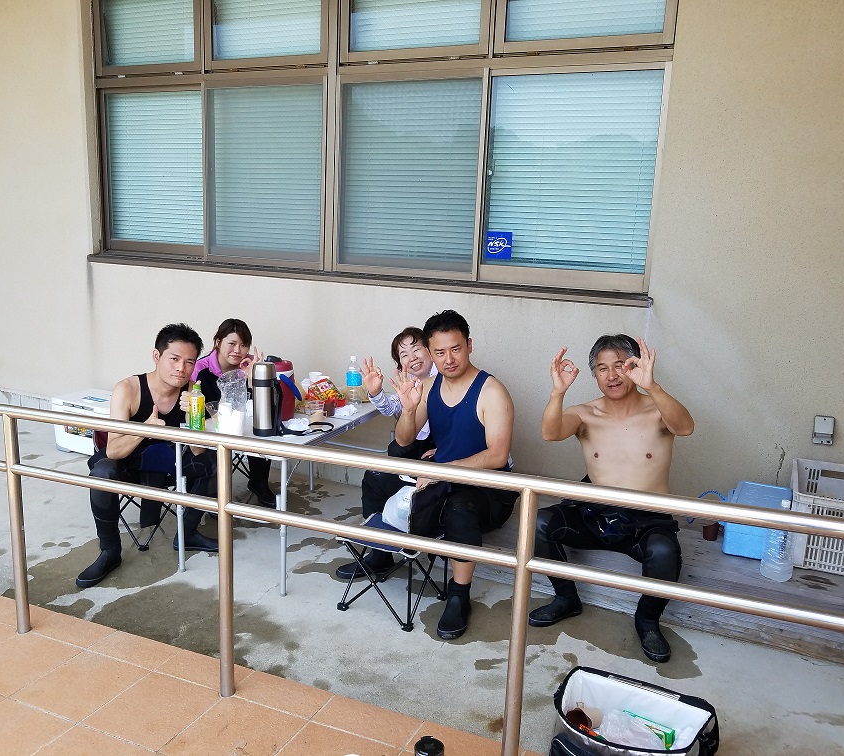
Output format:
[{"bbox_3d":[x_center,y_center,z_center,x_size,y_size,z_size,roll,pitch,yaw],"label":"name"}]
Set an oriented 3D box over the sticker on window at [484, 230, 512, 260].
[{"bbox_3d":[0.408,-0.695,3.986,0.143,0.145,0.004,8,13,24],"label":"sticker on window"}]

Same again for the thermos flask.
[{"bbox_3d":[-0.658,0.089,3.231,0.135,0.313,0.102,9,14,29],"label":"thermos flask"}]

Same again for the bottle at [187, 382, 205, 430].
[{"bbox_3d":[-0.967,0.128,3.235,0.067,0.215,0.067,-1,12,-17],"label":"bottle"}]

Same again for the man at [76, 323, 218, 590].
[{"bbox_3d":[-1.223,0.274,3.438,0.660,1.100,0.680,-3,13,-22],"label":"man"}]

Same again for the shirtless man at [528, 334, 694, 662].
[{"bbox_3d":[0.775,0.400,3.114,0.640,1.150,0.700,7,13,20],"label":"shirtless man"}]

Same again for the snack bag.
[{"bbox_3d":[-0.482,0.062,3.740,0.200,0.140,0.090,1,12,-7],"label":"snack bag"}]

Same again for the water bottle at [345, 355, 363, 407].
[{"bbox_3d":[-0.343,0.017,3.825,0.078,0.243,0.078,1,12,-5],"label":"water bottle"}]

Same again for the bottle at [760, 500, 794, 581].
[{"bbox_3d":[1.392,0.624,2.920,0.115,0.310,0.110,8,13,27],"label":"bottle"}]

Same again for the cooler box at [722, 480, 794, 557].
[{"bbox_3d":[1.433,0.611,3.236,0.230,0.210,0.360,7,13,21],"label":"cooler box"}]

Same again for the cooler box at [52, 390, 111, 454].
[{"bbox_3d":[-2.066,0.313,4.931,0.550,0.345,0.340,7,13,22],"label":"cooler box"}]

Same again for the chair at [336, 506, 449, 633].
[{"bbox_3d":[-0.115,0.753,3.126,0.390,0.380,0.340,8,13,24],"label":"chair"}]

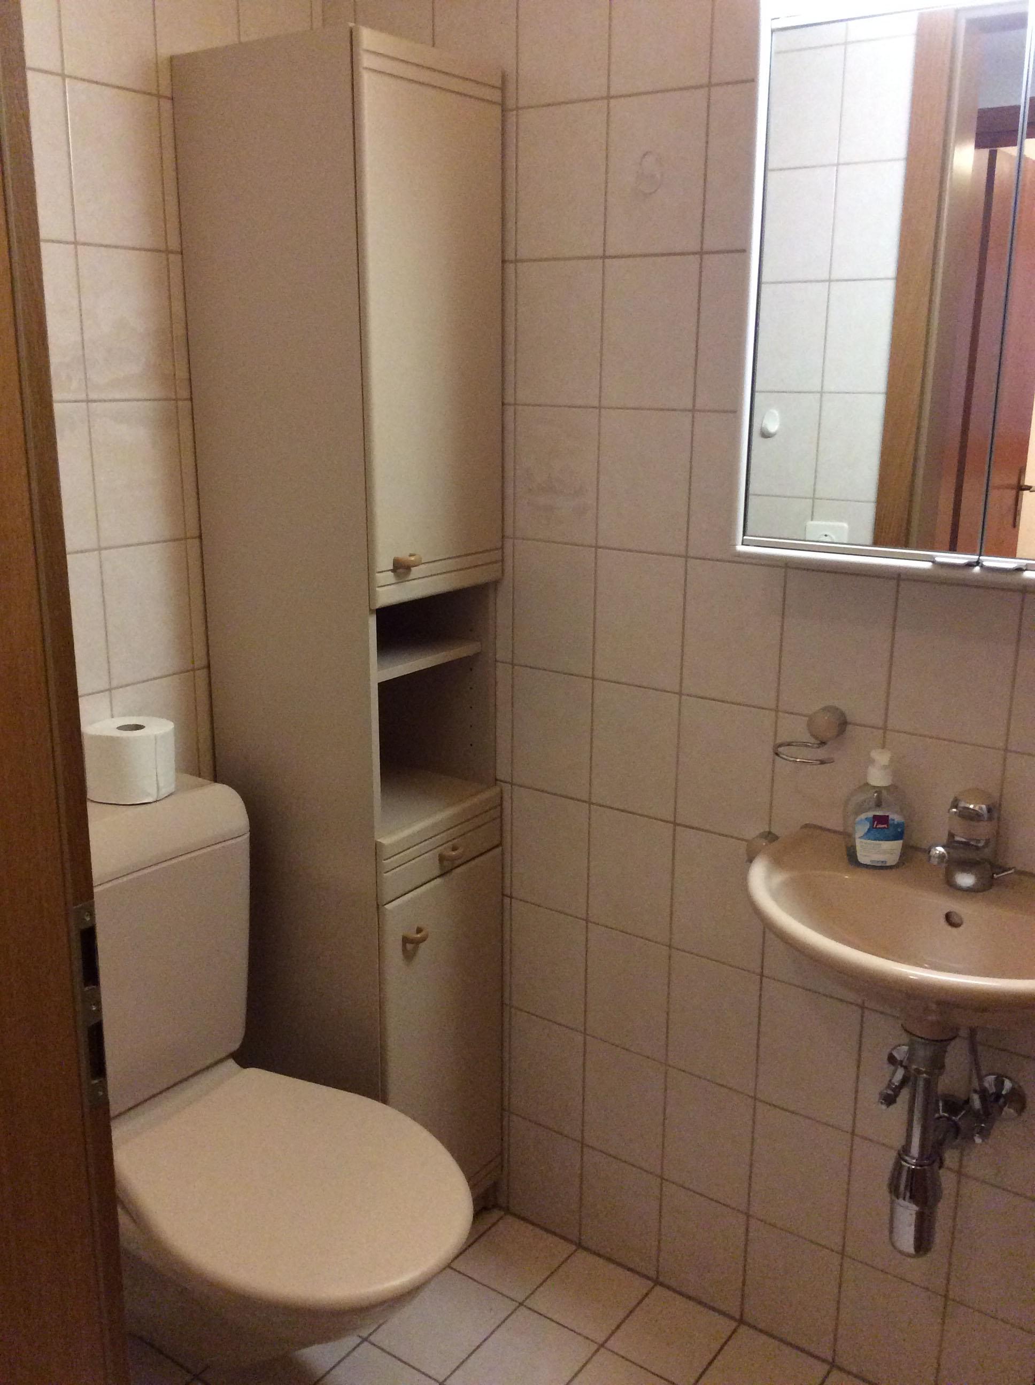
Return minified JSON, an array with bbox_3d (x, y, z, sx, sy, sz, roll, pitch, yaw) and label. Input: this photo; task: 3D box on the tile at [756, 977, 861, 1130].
[{"bbox_3d":[0.425,0.526,1.864,0.151,0.199,0.011,11,18,35],"label":"tile"}]

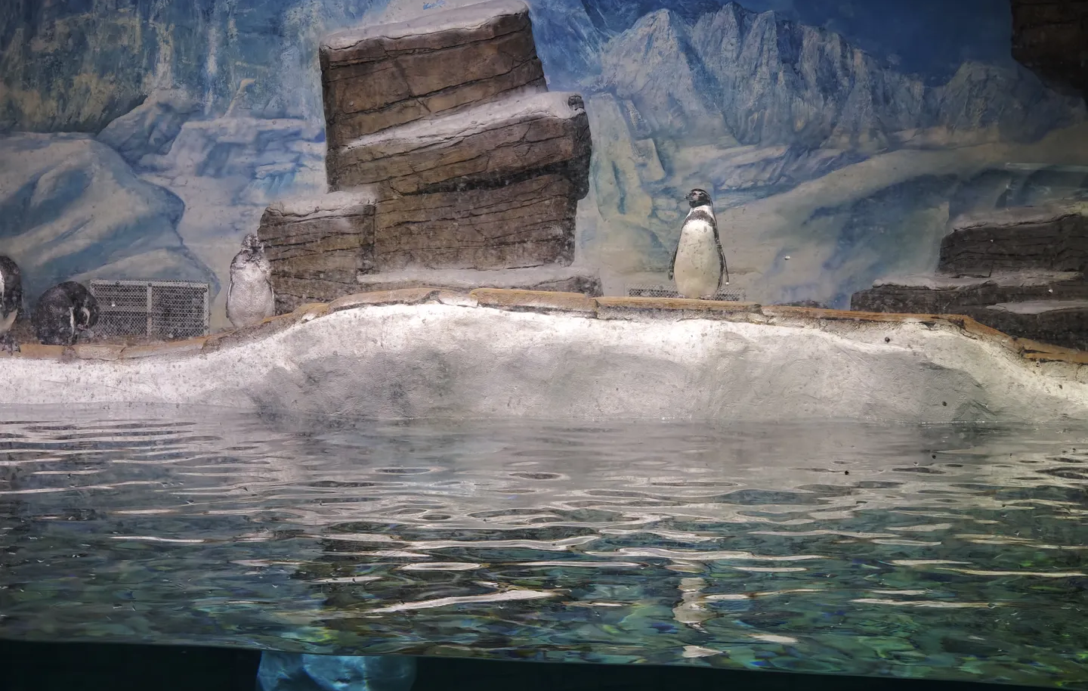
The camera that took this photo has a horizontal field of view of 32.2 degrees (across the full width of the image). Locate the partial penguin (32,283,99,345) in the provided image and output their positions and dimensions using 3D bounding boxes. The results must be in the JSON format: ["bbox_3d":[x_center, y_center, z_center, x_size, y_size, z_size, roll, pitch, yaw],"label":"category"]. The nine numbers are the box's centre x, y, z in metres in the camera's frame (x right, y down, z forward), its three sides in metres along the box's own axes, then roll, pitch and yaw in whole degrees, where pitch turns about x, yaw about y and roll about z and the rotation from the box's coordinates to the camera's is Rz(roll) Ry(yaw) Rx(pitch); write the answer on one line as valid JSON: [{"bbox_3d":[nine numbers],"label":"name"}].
[{"bbox_3d":[-2.550,-0.170,10.100,0.340,0.350,0.250,1,1,15],"label":"partial penguin"}]

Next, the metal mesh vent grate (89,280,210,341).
[{"bbox_3d":[-2.235,-0.195,10.700,0.680,0.350,0.030,1,1,0],"label":"metal mesh vent grate"}]

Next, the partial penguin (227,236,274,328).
[{"bbox_3d":[-1.573,-0.330,10.100,0.255,0.520,0.250,1,1,-12],"label":"partial penguin"}]

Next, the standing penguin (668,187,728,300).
[{"bbox_3d":[0.818,-0.534,10.000,0.315,0.595,0.260,1,1,16],"label":"standing penguin"}]

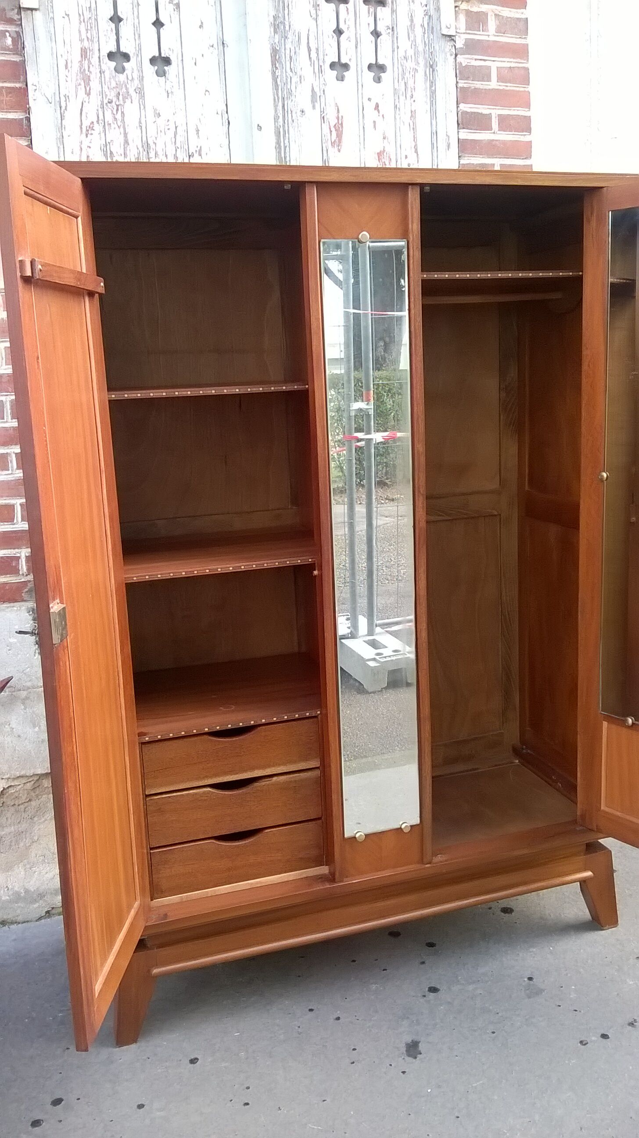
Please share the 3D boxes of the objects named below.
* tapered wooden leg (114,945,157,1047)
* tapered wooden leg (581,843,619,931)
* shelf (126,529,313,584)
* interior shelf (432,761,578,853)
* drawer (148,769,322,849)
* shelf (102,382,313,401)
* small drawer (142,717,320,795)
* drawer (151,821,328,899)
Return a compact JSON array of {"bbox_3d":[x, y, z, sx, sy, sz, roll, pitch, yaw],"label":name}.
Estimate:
[{"bbox_3d":[-0.417,0.952,2.246,0.104,0.218,0.059,-6,12,-18],"label":"tapered wooden leg"},{"bbox_3d":[0.724,0.831,2.608,0.104,0.218,0.059,-6,12,-18],"label":"tapered wooden leg"},{"bbox_3d":[-0.270,-0.037,2.357,0.541,0.016,0.429,-6,12,-18],"label":"shelf"},{"bbox_3d":[0.388,0.652,2.714,0.568,0.020,0.412,-6,12,-18],"label":"interior shelf"},{"bbox_3d":[-0.251,0.514,2.469,0.406,0.117,0.399,-6,12,-18],"label":"drawer"},{"bbox_3d":[-0.286,-0.409,2.282,0.541,0.016,0.429,-6,12,-18],"label":"shelf"},{"bbox_3d":[-0.256,0.386,2.443,0.406,0.123,0.399,-6,12,-18],"label":"small drawer"},{"bbox_3d":[-0.246,0.638,2.494,0.406,0.119,0.399,-6,12,-18],"label":"drawer"}]

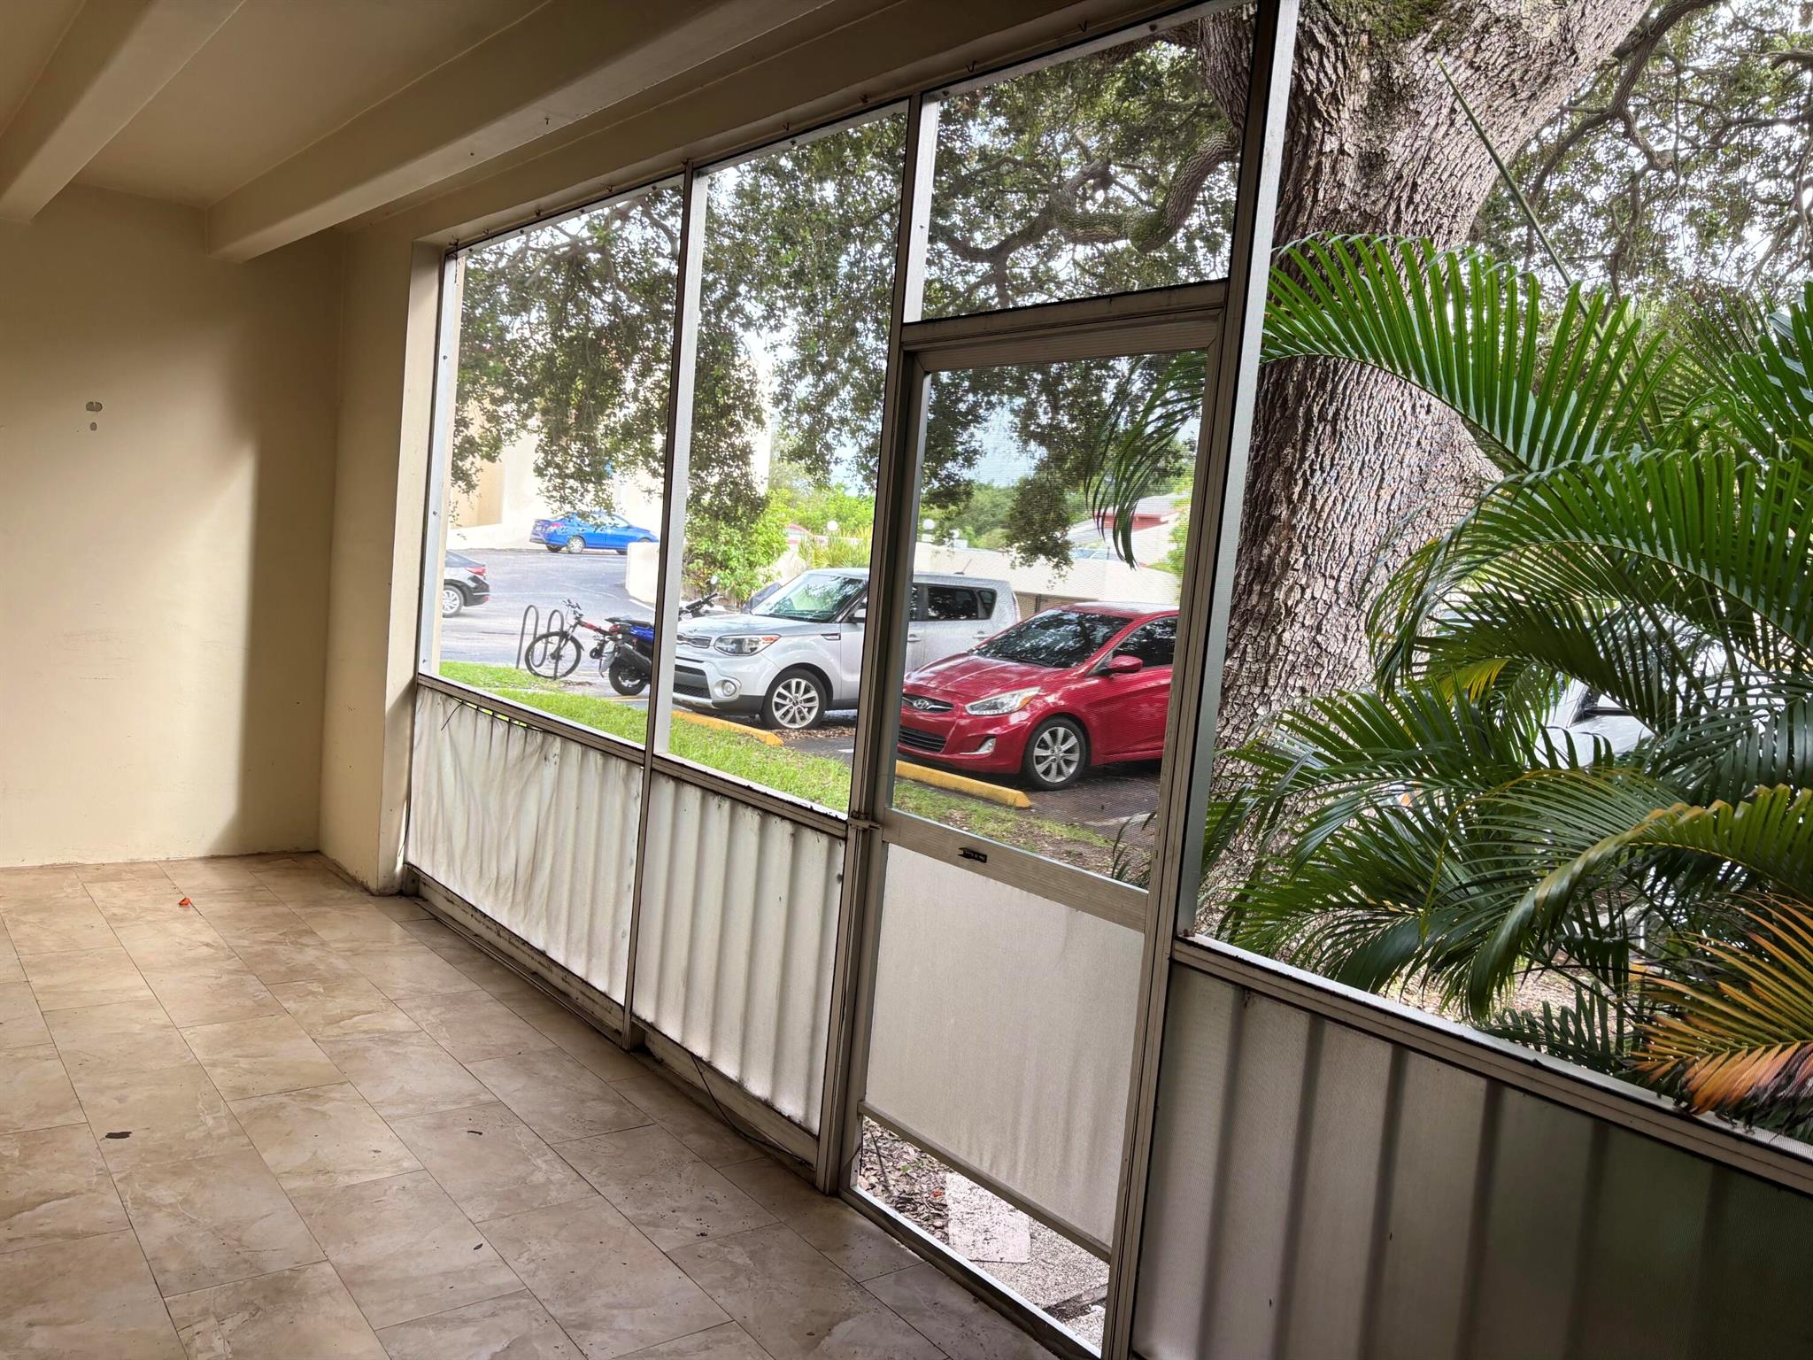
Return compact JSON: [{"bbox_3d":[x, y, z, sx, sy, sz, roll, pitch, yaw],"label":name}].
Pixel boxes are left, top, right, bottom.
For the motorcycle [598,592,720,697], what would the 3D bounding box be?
[{"bbox_3d":[-2.665,-0.408,15.312,1.880,1.150,0.720,0,7,-45],"label":"motorcycle"}]

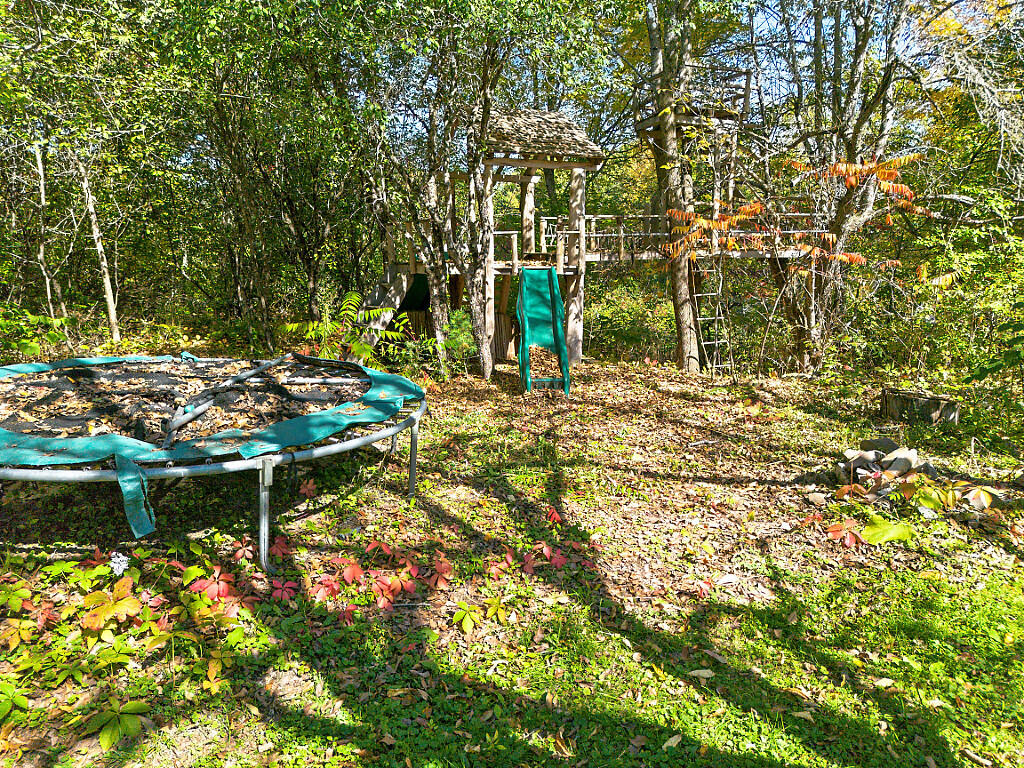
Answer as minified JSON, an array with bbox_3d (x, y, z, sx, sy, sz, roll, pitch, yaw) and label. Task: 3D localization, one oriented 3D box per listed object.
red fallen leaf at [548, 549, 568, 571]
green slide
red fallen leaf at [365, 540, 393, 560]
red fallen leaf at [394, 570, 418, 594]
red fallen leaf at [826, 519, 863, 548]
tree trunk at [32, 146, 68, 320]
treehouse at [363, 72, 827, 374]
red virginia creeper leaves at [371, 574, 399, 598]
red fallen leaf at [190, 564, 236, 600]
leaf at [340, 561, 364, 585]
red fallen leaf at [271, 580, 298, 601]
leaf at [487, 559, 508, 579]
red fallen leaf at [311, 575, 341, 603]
[{"bbox_3d":[0.256,0.965,3.903,0.104,0.085,0.099,1,13,4],"label":"red fallen leaf"},{"bbox_3d":[0.367,-0.736,8.689,0.530,1.220,2.050,0,13,-2],"label":"green slide"},{"bbox_3d":[-0.735,0.912,3.911,0.147,0.054,0.115,-3,14,-11],"label":"red fallen leaf"},{"bbox_3d":[-0.541,1.017,3.639,0.117,0.080,0.111,-2,14,-9],"label":"red fallen leaf"},{"bbox_3d":[2.804,1.261,5.987,0.294,0.120,0.270,7,15,26],"label":"red fallen leaf"},{"bbox_3d":[-9.050,-2.799,13.809,0.300,3.681,0.270,1,13,0],"label":"tree trunk"},{"bbox_3d":[1.433,-2.730,12.813,7.700,4.600,3.000,0,14,-5],"label":"treehouse"},{"bbox_3d":[-0.645,1.032,3.619,0.126,0.074,0.119,-3,14,-11],"label":"red virginia creeper leaves"},{"bbox_3d":[-1.513,1.006,3.599,0.222,0.099,0.210,-6,15,-24],"label":"red fallen leaf"},{"bbox_3d":[-0.833,0.990,3.710,0.119,0.094,0.113,-3,14,-13],"label":"leaf"},{"bbox_3d":[-1.596,1.449,4.980,0.191,0.070,0.156,-4,14,-19],"label":"red fallen leaf"},{"bbox_3d":[-0.109,1.389,5.346,0.161,0.070,0.179,0,13,-1],"label":"leaf"},{"bbox_3d":[-1.317,1.444,5.013,0.205,0.071,0.270,-3,14,-16],"label":"red fallen leaf"}]

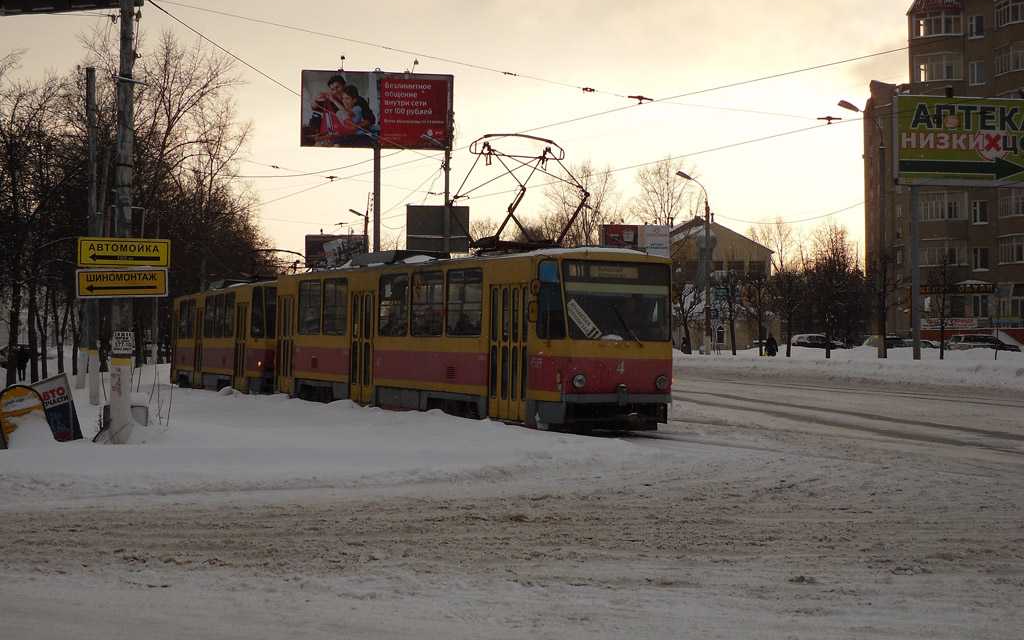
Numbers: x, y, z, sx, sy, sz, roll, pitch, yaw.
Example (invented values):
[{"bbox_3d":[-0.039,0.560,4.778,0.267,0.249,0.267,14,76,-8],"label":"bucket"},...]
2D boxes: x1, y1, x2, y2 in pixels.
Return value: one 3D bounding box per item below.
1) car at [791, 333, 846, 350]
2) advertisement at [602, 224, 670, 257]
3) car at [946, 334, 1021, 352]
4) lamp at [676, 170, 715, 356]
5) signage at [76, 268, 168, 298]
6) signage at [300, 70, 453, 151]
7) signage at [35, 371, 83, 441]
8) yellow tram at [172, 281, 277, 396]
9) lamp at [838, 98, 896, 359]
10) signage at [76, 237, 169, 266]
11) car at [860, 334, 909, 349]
[{"bbox_3d":[23.900,1.920,129.000,4.500,1.650,1.800,0,0,-10],"label":"car"},{"bbox_3d":[10.618,-6.604,143.000,6.200,3.100,0.400,0,0,-14],"label":"advertisement"},{"bbox_3d":[27.600,1.630,97.000,4.400,1.550,1.750,0,0,6],"label":"car"},{"bbox_3d":[8.570,-2.500,78.000,1.650,9.000,0.350,0,0,-12],"label":"lamp"},{"bbox_3d":[-5.580,-0.522,23.700,1.310,0.410,0.050,-1,0,-6],"label":"signage"},{"bbox_3d":[-5.440,-8.453,67.000,6.200,3.100,0.400,0,0,-13],"label":"signage"},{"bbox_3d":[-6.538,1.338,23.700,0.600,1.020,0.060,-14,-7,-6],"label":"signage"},{"bbox_3d":[-7.910,0.560,49.900,2.500,3.150,14.700,1,-1,-20],"label":"yellow tram"},{"bbox_3d":[11.850,-2.900,56.000,1.650,8.950,0.350,0,0,-12],"label":"lamp"},{"bbox_3d":[-5.547,-0.966,23.700,1.320,0.415,0.050,2,0,-6],"label":"signage"},{"bbox_3d":[24.100,1.750,105.000,4.300,1.550,1.750,0,0,-9],"label":"car"}]

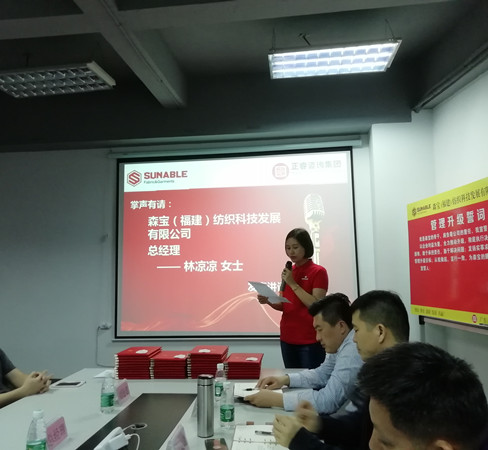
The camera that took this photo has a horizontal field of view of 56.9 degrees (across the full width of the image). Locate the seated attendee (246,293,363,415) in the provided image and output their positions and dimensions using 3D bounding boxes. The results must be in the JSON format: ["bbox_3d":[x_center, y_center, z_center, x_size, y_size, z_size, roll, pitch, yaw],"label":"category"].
[{"bbox_3d":[0.387,0.934,2.024,0.750,1.245,0.520,-3,-5,11],"label":"seated attendee"}]

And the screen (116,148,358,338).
[{"bbox_3d":[-0.113,0.198,4.745,2.545,1.922,0.040,-2,-5,6],"label":"screen"}]

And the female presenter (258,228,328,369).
[{"bbox_3d":[0.373,0.841,3.135,0.460,1.640,0.460,3,-7,-40],"label":"female presenter"}]

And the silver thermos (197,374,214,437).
[{"bbox_3d":[-0.146,0.688,1.716,0.064,0.219,0.064,-2,-5,6],"label":"silver thermos"}]

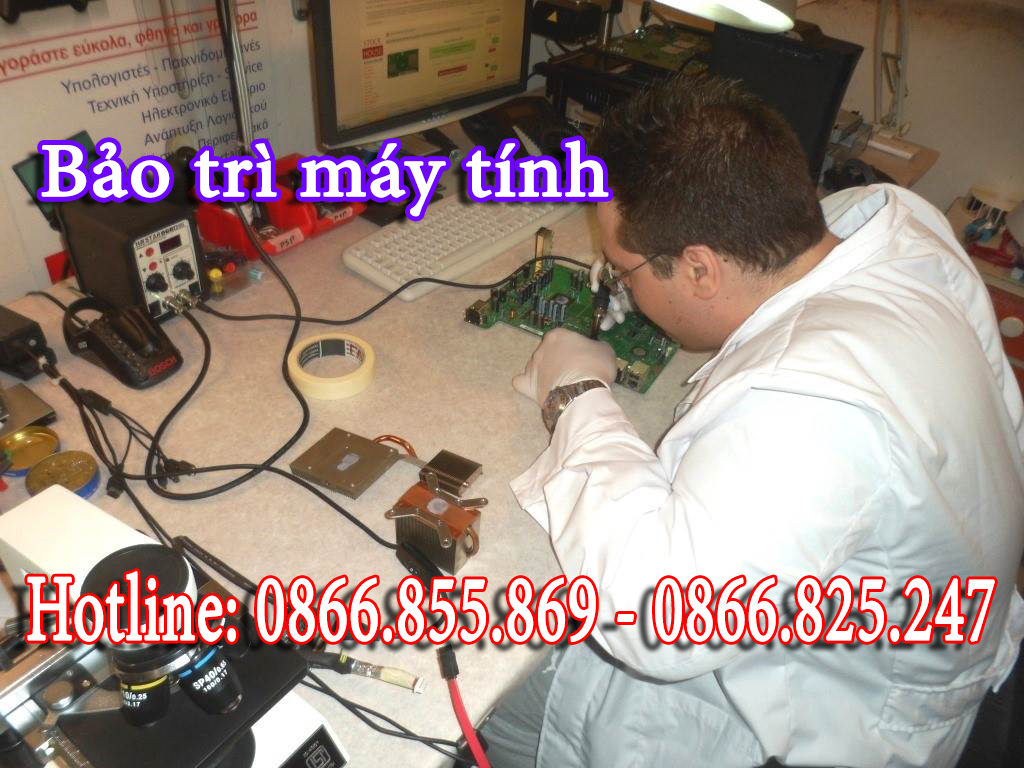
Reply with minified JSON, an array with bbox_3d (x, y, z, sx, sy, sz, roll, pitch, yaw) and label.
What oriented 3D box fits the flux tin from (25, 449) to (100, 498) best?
[{"bbox_3d":[-0.424,0.090,0.730,0.061,0.014,0.061,4,38,-3],"label":"flux tin"}]

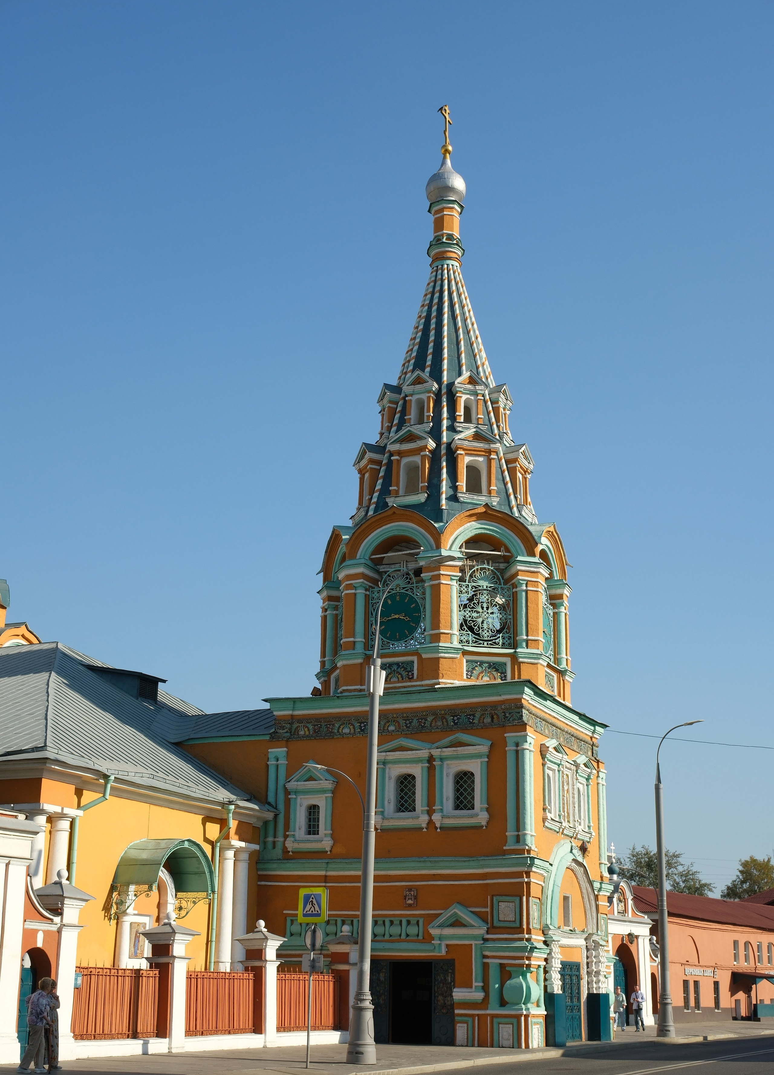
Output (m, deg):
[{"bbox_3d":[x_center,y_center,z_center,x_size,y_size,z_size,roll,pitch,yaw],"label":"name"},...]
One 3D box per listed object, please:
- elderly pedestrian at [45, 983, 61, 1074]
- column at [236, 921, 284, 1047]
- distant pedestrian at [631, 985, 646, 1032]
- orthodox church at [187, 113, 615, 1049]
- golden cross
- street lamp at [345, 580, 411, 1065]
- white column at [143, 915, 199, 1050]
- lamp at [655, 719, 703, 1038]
[{"bbox_3d":[-6.446,9.408,25.528,0.400,1.640,0.480,17,-25,-39],"label":"elderly pedestrian"},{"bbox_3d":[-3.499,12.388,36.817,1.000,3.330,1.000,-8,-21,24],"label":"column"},{"bbox_3d":[9.932,18.680,52.481,0.520,1.730,0.360,-5,-20,17],"label":"distant pedestrian"},{"bbox_3d":[1.704,-0.652,48.005,10.200,35.300,9.600,-8,-21,24],"label":"orthodox church"},{"bbox_3d":[2.355,-16.422,53.196,0.280,2.280,1.150,-8,-21,24],"label":"golden cross"},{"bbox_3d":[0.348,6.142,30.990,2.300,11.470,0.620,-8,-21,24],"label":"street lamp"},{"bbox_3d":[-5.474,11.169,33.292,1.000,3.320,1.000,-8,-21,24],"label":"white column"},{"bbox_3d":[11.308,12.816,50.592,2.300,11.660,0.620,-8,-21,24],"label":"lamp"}]

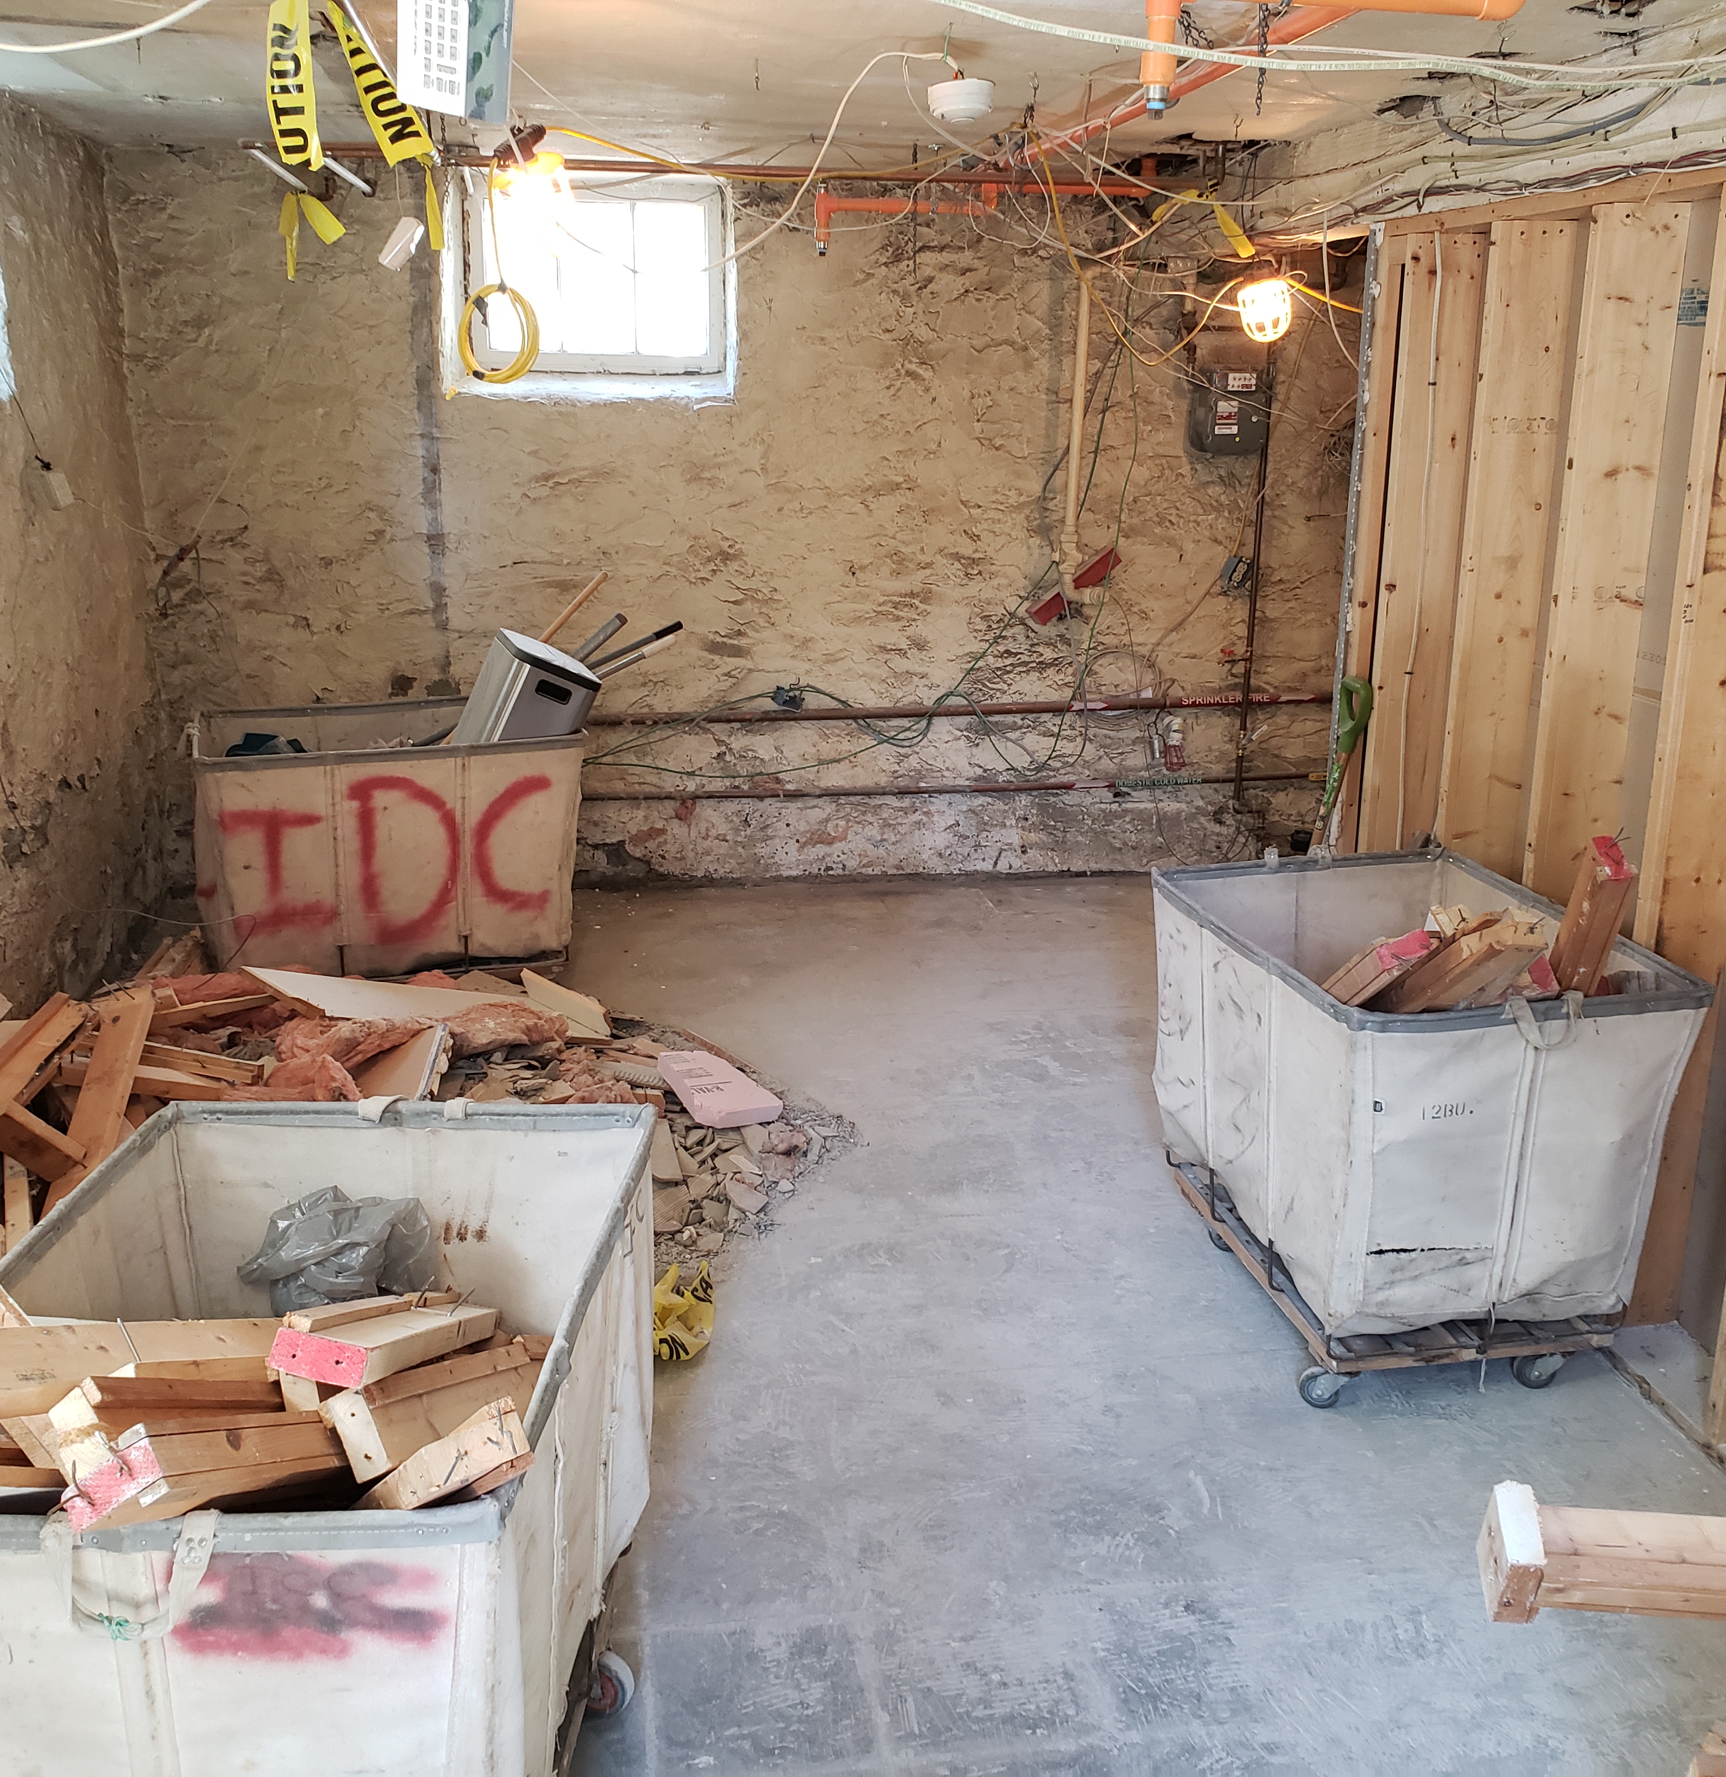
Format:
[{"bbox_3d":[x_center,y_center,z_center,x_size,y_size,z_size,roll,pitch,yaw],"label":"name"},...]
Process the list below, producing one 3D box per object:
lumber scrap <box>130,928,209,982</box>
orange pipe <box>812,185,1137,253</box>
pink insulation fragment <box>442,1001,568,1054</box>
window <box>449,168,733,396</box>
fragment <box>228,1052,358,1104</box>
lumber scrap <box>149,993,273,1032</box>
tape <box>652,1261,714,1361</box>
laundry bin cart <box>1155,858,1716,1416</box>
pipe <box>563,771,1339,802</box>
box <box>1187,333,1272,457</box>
[{"bbox_3d":[-1.908,0.206,4.896,0.090,0.060,0.350,4,28,14],"label":"lumber scrap"},{"bbox_3d":[0.362,-2.142,5.698,1.053,0.210,0.080,-2,16,-8],"label":"orange pipe"},{"bbox_3d":[-0.962,0.373,4.780,0.340,0.100,0.190,0,15,0],"label":"pink insulation fragment"},{"bbox_3d":[-0.930,-2.031,6.018,0.960,0.720,0.150,-2,16,-8],"label":"window"},{"bbox_3d":[-1.237,0.436,3.873,0.290,0.140,0.220,-2,16,-8],"label":"fragment"},{"bbox_3d":[-1.731,0.329,4.720,0.420,0.045,0.075,-7,17,-24],"label":"lumber scrap"},{"bbox_3d":[-0.392,0.825,3.533,0.200,0.100,0.250,0,15,0],"label":"tape"},{"bbox_3d":[0.980,0.458,3.359,0.637,0.831,0.924,-3,16,-9],"label":"laundry bin cart"},{"bbox_3d":[0.358,-0.373,6.530,2.743,0.035,0.035,-2,16,-8],"label":"pipe"},{"bbox_3d":[1.350,-1.812,6.537,0.270,0.440,0.140,-2,15,-7],"label":"box"}]

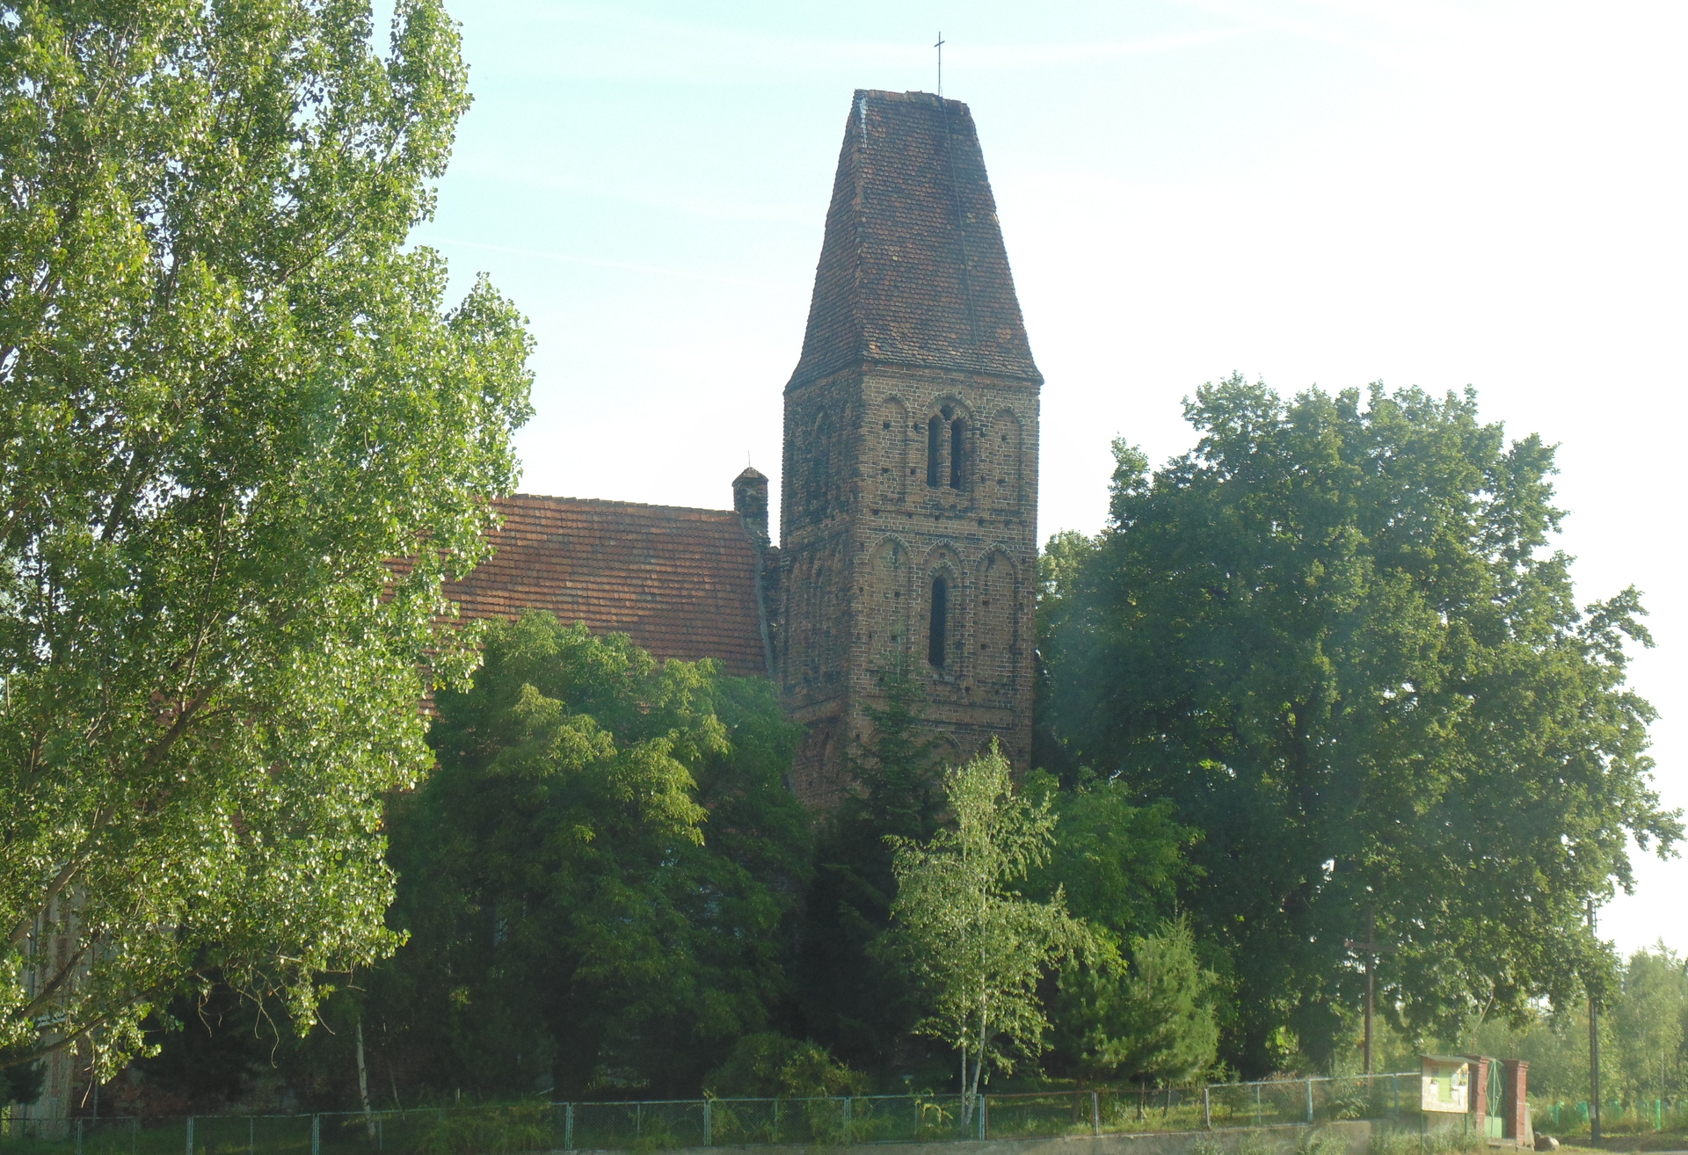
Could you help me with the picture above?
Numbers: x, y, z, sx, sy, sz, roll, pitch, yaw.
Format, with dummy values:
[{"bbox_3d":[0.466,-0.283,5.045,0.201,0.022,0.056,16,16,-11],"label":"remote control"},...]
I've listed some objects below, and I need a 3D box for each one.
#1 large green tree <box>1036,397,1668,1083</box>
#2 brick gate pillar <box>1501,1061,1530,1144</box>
[{"bbox_3d":[12.866,3.829,96.000,15.600,17.400,14.800,0,-8,7],"label":"large green tree"},{"bbox_3d":[13.787,10.723,79.000,0.410,1.730,0.410,8,-11,-38],"label":"brick gate pillar"}]

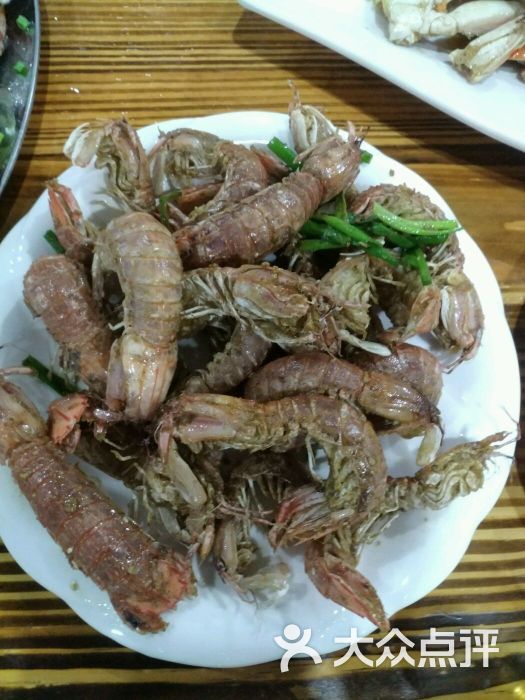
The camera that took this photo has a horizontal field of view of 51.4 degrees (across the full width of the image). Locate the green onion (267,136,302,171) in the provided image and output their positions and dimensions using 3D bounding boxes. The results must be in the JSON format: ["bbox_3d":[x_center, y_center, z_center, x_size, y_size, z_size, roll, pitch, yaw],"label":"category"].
[{"bbox_3d":[0.013,-0.117,0.324,0.008,0.008,0.024,-36,74,-12],"label":"green onion"}]

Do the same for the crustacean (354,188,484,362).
[{"bbox_3d":[0.087,-0.043,0.309,0.061,0.037,0.096,0,70,0],"label":"crustacean"}]

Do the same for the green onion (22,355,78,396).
[{"bbox_3d":[-0.114,0.014,0.294,0.037,0.008,0.009,30,73,10],"label":"green onion"}]

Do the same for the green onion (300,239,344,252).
[{"bbox_3d":[0.033,-0.058,0.301,0.024,0.007,0.007,0,70,0],"label":"green onion"}]

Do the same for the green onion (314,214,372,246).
[{"bbox_3d":[0.045,-0.065,0.298,0.032,0.008,0.008,24,72,8],"label":"green onion"}]

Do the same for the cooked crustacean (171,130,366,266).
[{"bbox_3d":[0.004,-0.086,0.311,0.107,0.034,0.032,-32,73,-11],"label":"cooked crustacean"}]

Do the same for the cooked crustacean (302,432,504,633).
[{"bbox_3d":[0.072,0.076,0.268,0.049,0.032,0.106,35,74,12],"label":"cooked crustacean"}]

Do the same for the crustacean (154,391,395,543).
[{"bbox_3d":[0.006,0.057,0.262,0.101,0.036,0.060,4,70,1],"label":"crustacean"}]

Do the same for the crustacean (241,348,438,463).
[{"bbox_3d":[0.042,0.028,0.278,0.095,0.038,0.049,6,70,2],"label":"crustacean"}]

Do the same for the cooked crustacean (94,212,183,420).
[{"bbox_3d":[-0.065,-0.019,0.290,0.038,0.039,0.105,-1,70,0],"label":"cooked crustacean"}]

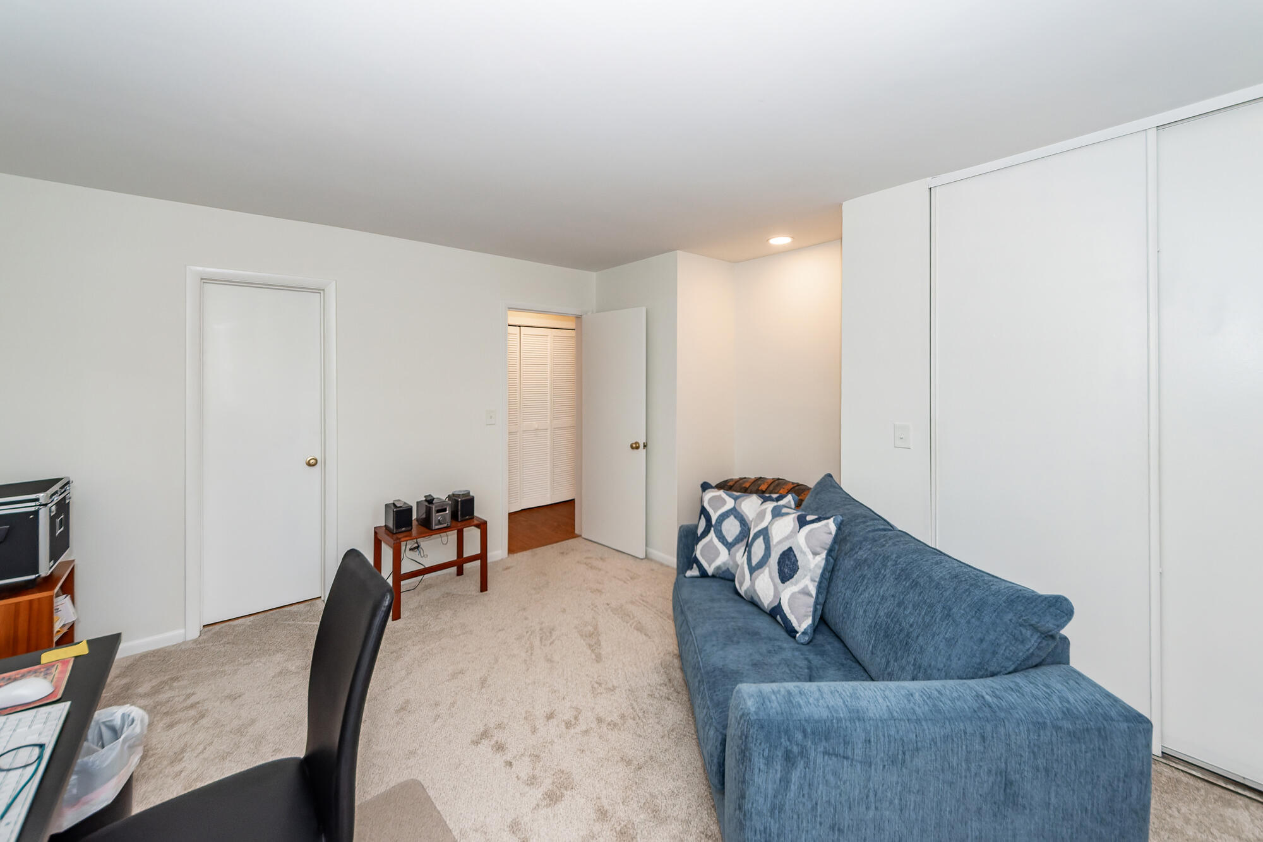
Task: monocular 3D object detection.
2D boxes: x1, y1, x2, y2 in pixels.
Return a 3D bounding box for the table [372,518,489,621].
[{"bbox_3d":[-1.340,0.937,2.835,0.581,0.490,0.394,-3,5,-44],"label":"table"}]

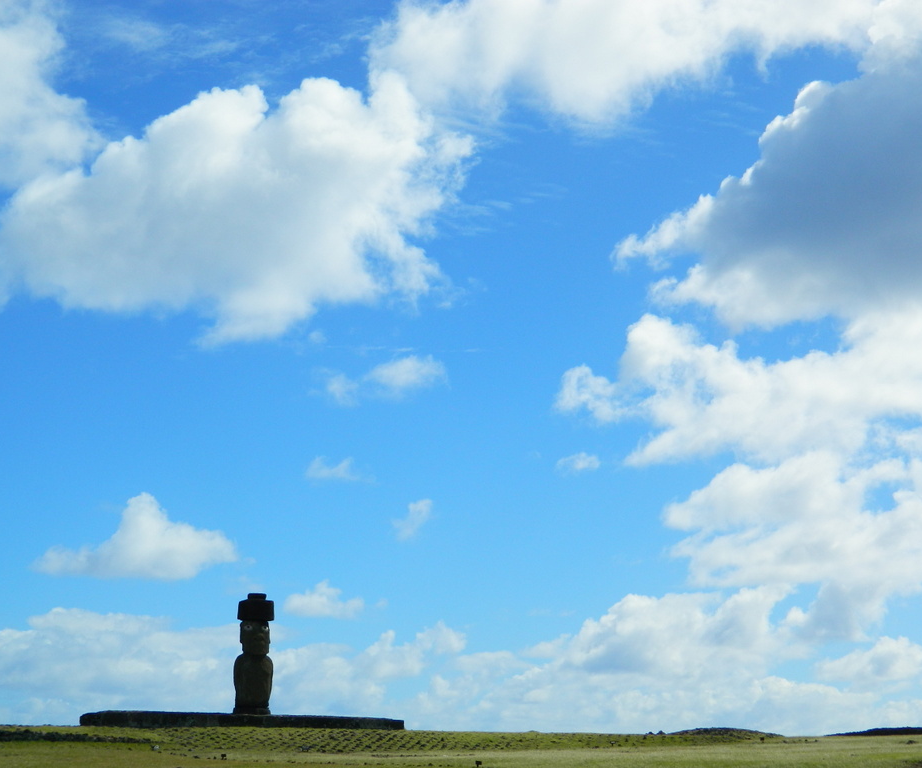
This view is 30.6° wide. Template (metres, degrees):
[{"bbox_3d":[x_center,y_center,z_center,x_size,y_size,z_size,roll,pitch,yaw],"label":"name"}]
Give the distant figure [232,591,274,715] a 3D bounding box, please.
[{"bbox_3d":[-10.025,13.038,81.592,1.780,5.750,1.720,6,-13,-22],"label":"distant figure"}]

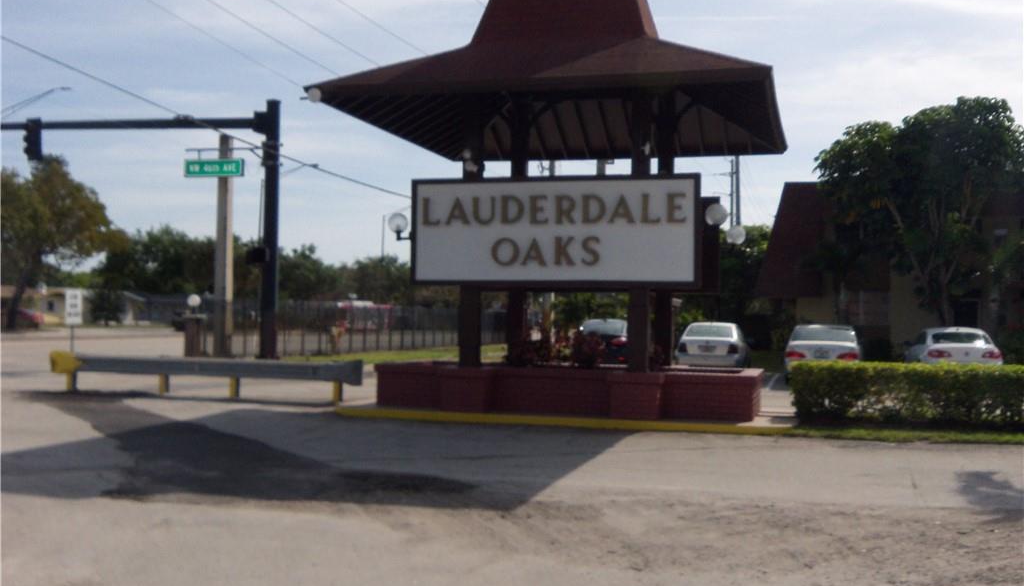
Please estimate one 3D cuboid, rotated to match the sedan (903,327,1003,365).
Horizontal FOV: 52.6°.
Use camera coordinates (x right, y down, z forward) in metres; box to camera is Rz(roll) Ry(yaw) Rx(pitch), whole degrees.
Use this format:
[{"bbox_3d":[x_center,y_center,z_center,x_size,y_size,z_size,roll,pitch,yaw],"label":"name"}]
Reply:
[{"bbox_3d":[11.080,1.570,26.250,1.840,1.450,4.750,0,-2,16],"label":"sedan"}]

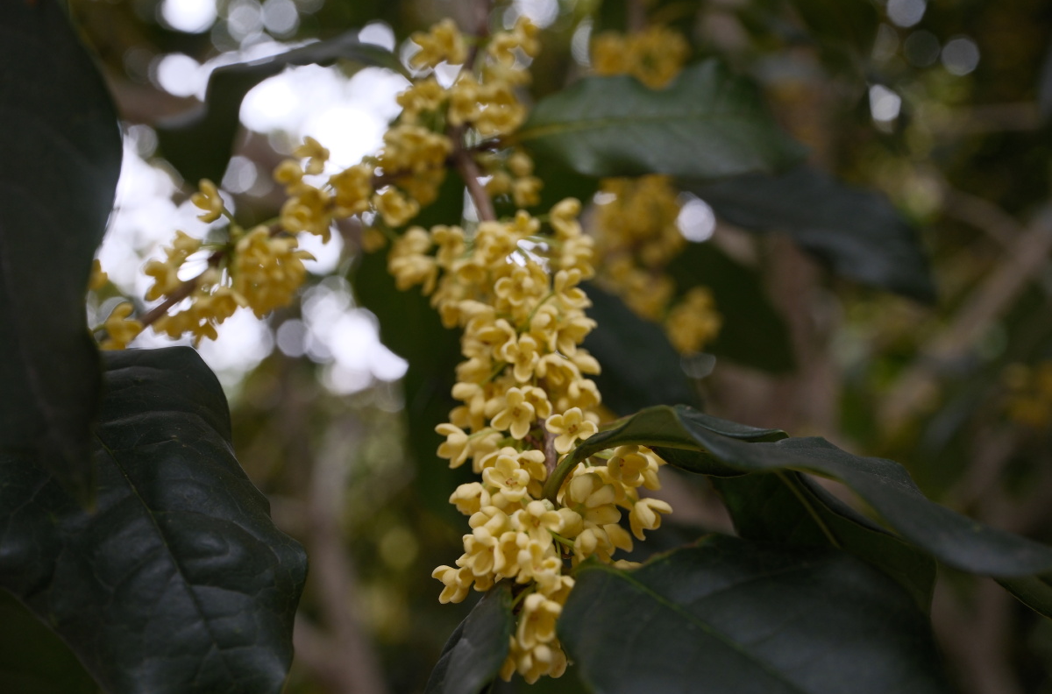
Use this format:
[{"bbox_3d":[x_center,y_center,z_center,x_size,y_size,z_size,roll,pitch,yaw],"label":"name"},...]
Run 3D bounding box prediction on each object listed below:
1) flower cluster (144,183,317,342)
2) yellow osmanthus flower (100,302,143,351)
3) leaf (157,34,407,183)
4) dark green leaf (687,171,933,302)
[{"bbox_3d":[-0.073,-0.020,0.320,0.040,0.037,0.036,0,-12,0],"label":"flower cluster"},{"bbox_3d":[-0.099,-0.005,0.320,0.009,0.011,0.009,-11,-16,43],"label":"yellow osmanthus flower"},{"bbox_3d":[-0.063,-0.062,0.340,0.063,0.034,0.036,0,-12,0],"label":"leaf"},{"bbox_3d":[0.091,-0.036,0.420,0.085,0.033,0.016,23,-41,-2],"label":"dark green leaf"}]

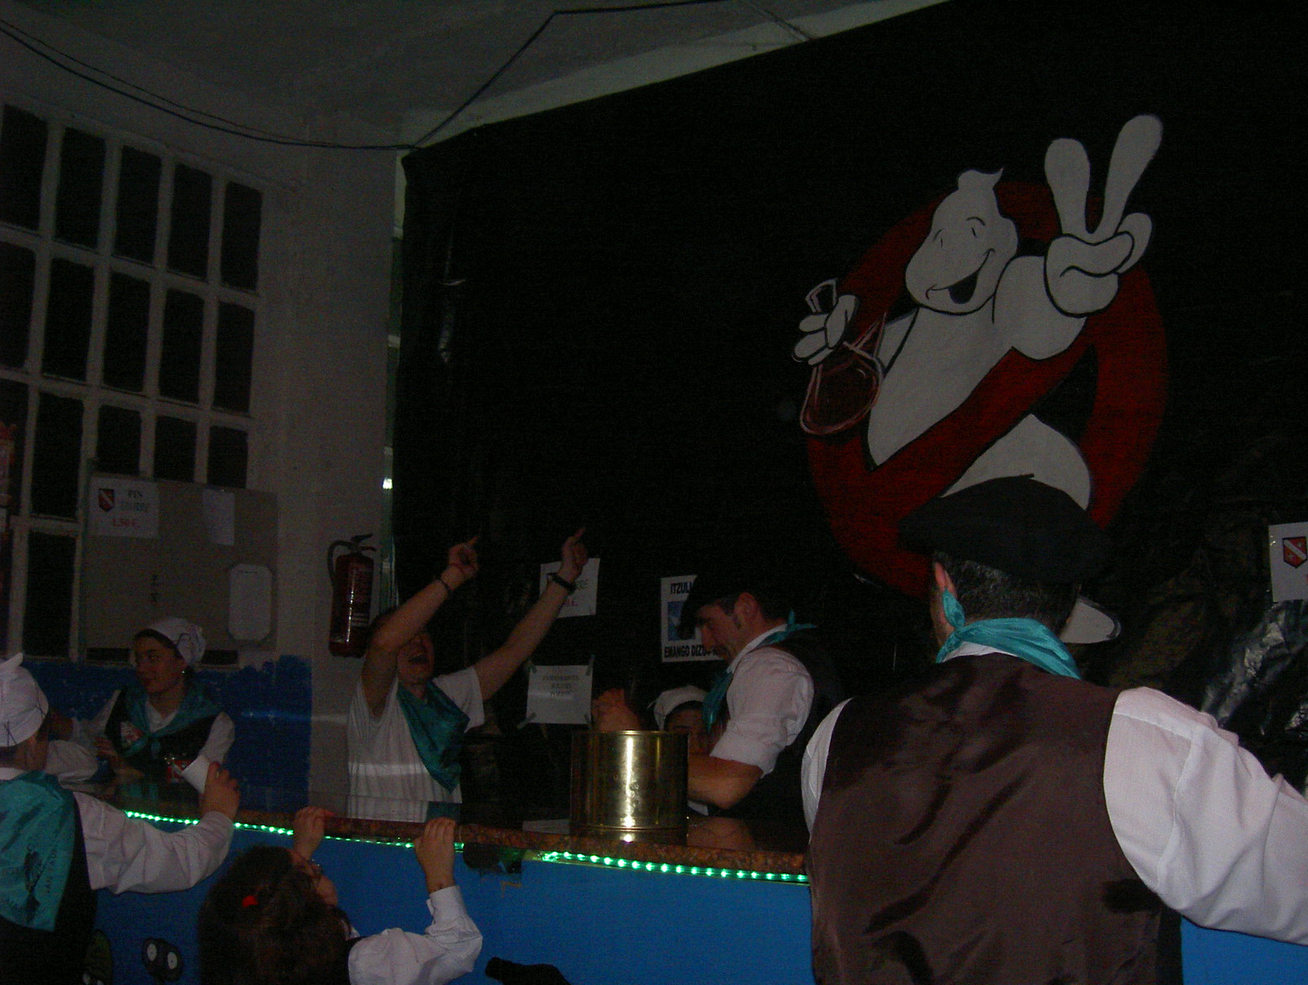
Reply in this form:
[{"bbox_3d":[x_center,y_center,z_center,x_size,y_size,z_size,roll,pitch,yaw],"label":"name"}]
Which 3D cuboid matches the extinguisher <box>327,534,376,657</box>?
[{"bbox_3d":[-1.205,0.415,5.930,0.190,0.500,0.170,3,-8,-12],"label":"extinguisher"}]

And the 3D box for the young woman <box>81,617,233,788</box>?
[{"bbox_3d":[-1.580,1.200,4.640,0.470,1.620,0.360,-1,-8,13],"label":"young woman"}]

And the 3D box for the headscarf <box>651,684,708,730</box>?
[{"bbox_3d":[0.107,0.610,4.120,0.200,0.170,0.200,2,-8,-9],"label":"headscarf"}]

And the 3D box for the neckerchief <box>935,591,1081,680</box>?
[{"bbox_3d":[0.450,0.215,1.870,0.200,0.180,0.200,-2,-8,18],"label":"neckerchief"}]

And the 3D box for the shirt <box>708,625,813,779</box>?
[{"bbox_3d":[0.285,0.610,3.600,0.340,0.580,0.470,2,-8,-7],"label":"shirt"}]

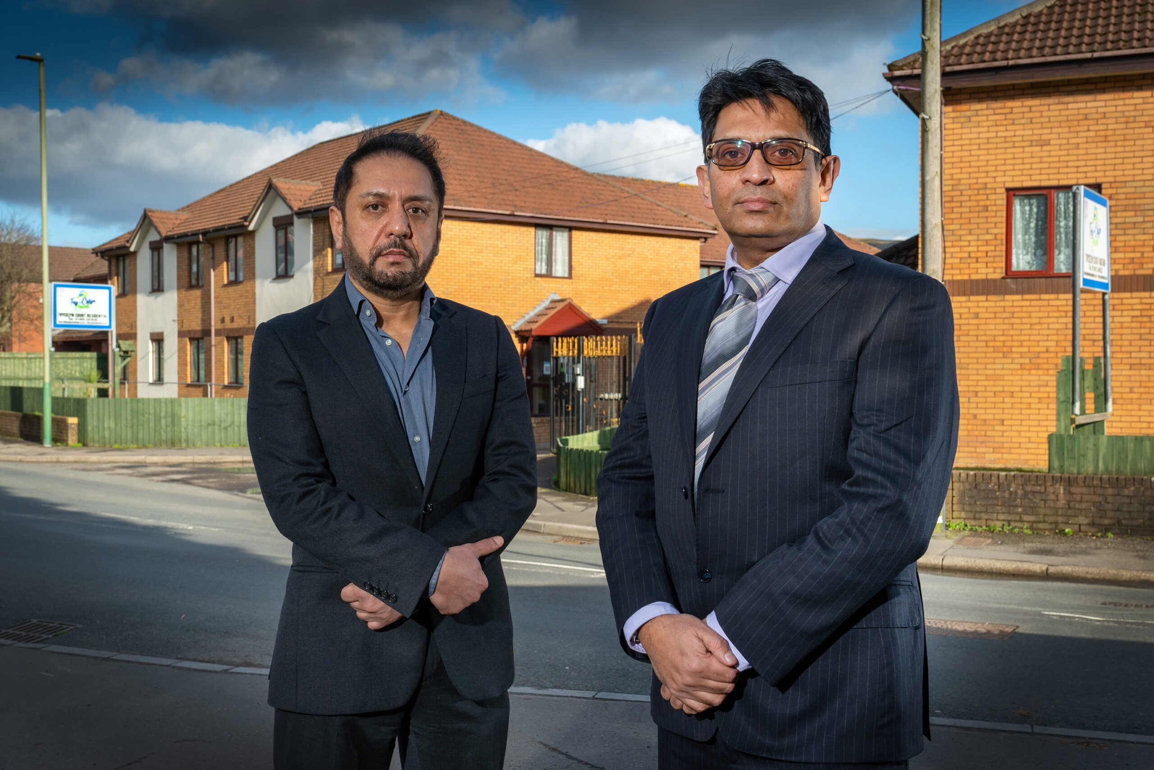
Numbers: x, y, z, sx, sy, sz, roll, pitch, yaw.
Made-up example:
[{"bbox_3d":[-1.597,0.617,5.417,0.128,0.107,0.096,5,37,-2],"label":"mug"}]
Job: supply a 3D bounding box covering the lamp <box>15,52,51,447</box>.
[{"bbox_3d":[-11.150,-2.790,25.050,0.240,8.120,0.660,1,1,45],"label":"lamp"}]

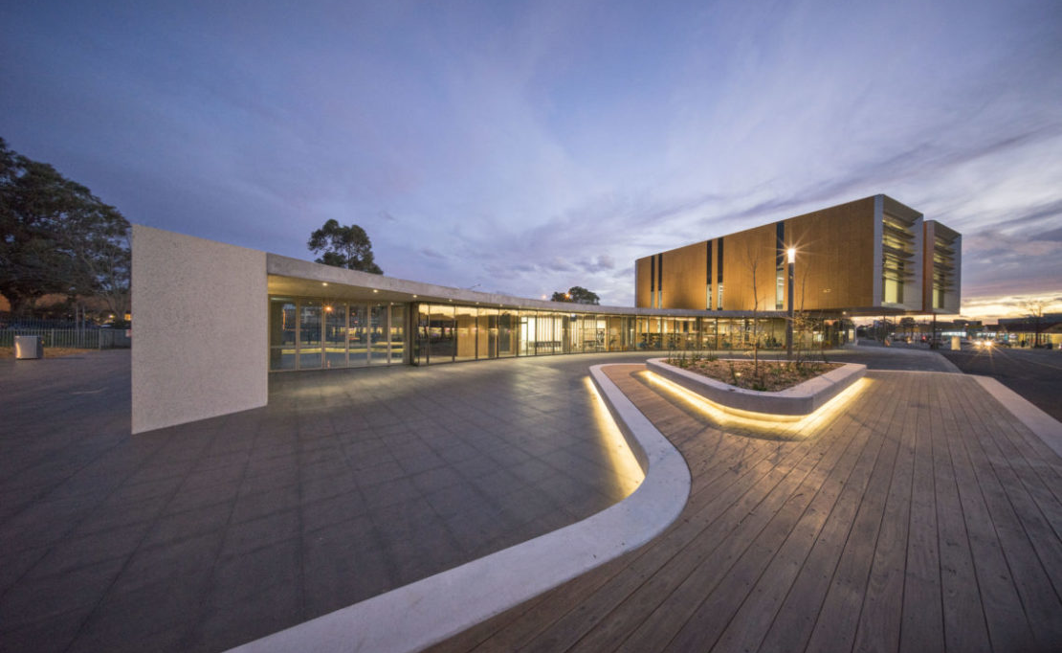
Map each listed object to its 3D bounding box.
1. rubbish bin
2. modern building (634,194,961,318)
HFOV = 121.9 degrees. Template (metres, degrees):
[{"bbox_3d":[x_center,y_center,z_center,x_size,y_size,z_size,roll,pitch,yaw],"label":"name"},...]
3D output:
[{"bbox_3d":[-28.949,1.235,17.000,0.660,1.330,0.650,1,-1,-44],"label":"rubbish bin"},{"bbox_3d":[34.233,-6.146,41.986,24.059,9.457,27.146,0,-1,-26],"label":"modern building"}]

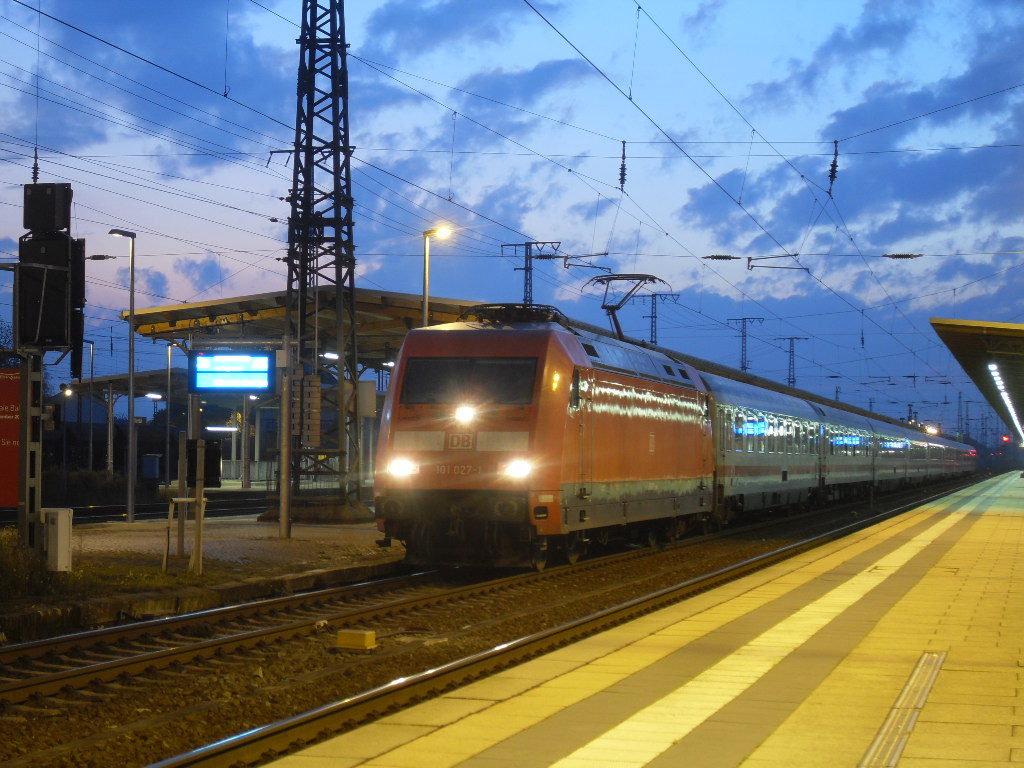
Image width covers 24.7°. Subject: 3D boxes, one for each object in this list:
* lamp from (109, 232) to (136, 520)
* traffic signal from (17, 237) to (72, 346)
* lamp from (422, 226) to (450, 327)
[{"bbox_3d":[-9.742,-0.209,58.672,0.660,7.354,0.270,0,-2,13],"label":"lamp"},{"bbox_3d":[-6.976,-1.377,34.800,0.680,1.660,0.380,0,-2,16],"label":"traffic signal"},{"bbox_3d":[-1.865,-0.162,56.472,0.660,7.243,0.270,0,-2,13],"label":"lamp"}]

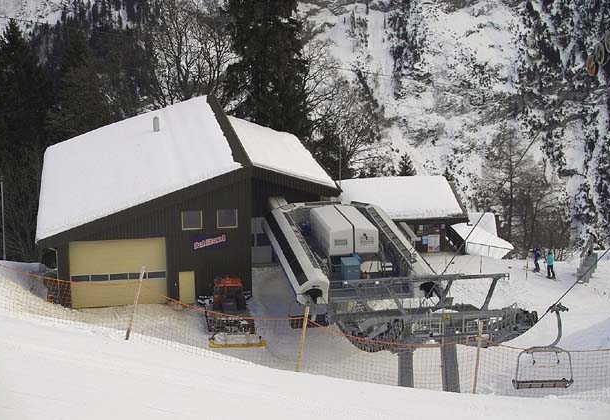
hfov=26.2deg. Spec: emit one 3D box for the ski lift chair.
[{"bbox_3d":[8.887,5.038,48.800,2.250,3.150,1.000,-3,15,-11],"label":"ski lift chair"}]

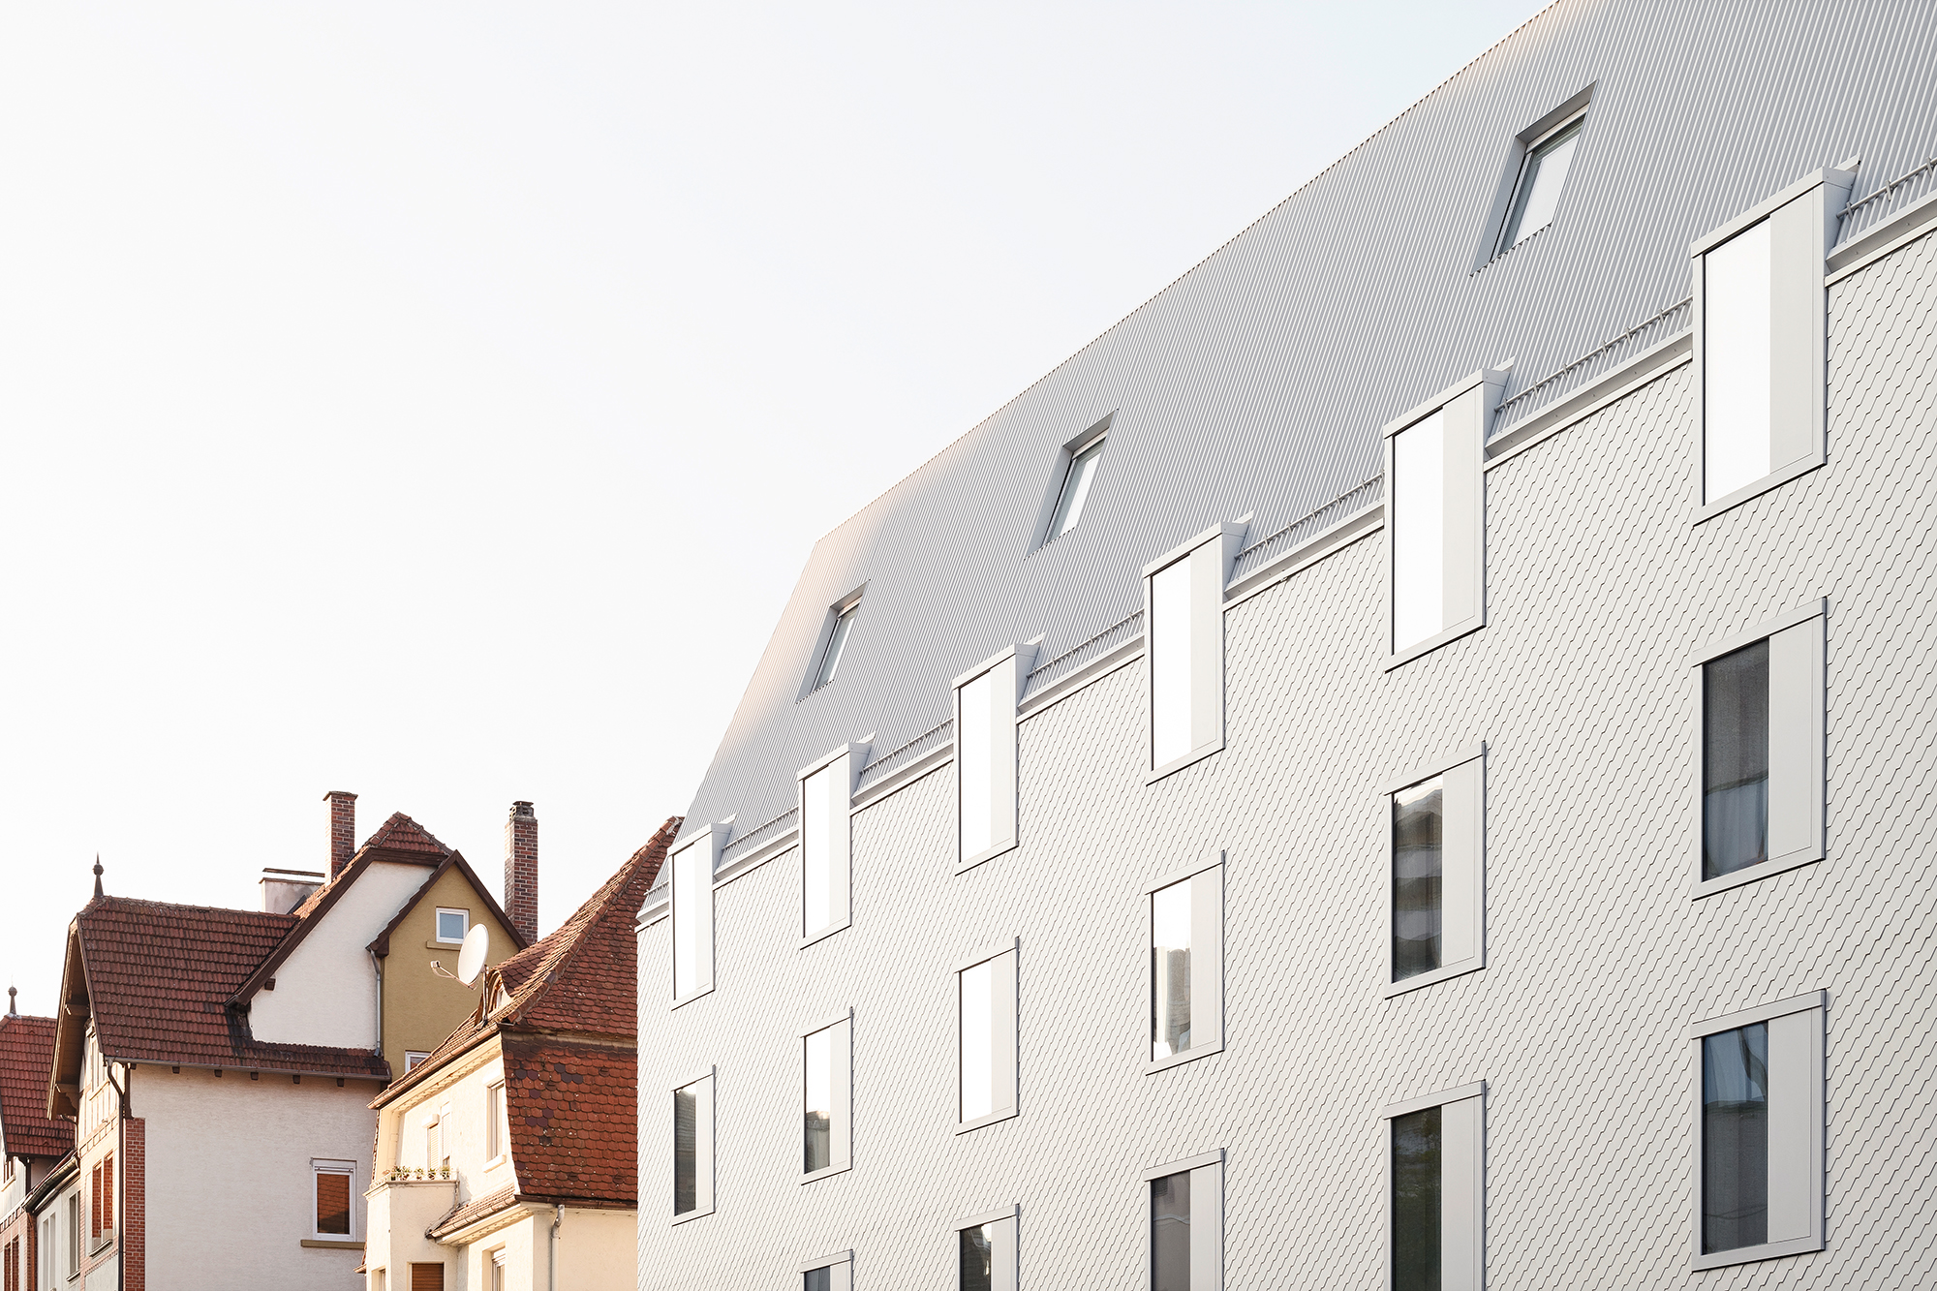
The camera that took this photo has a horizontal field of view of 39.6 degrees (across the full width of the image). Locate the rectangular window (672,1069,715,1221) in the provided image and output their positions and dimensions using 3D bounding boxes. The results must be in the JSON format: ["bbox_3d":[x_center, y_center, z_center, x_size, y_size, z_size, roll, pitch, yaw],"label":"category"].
[{"bbox_3d":[-3.800,7.007,37.569,0.150,1.950,1.460,8,-17,-28],"label":"rectangular window"}]

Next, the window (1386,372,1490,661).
[{"bbox_3d":[4.343,-1.119,24.803,0.200,2.410,1.460,8,-17,-28],"label":"window"}]

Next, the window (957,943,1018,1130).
[{"bbox_3d":[0.257,4.481,30.774,0.150,1.950,1.460,8,-17,-28],"label":"window"}]

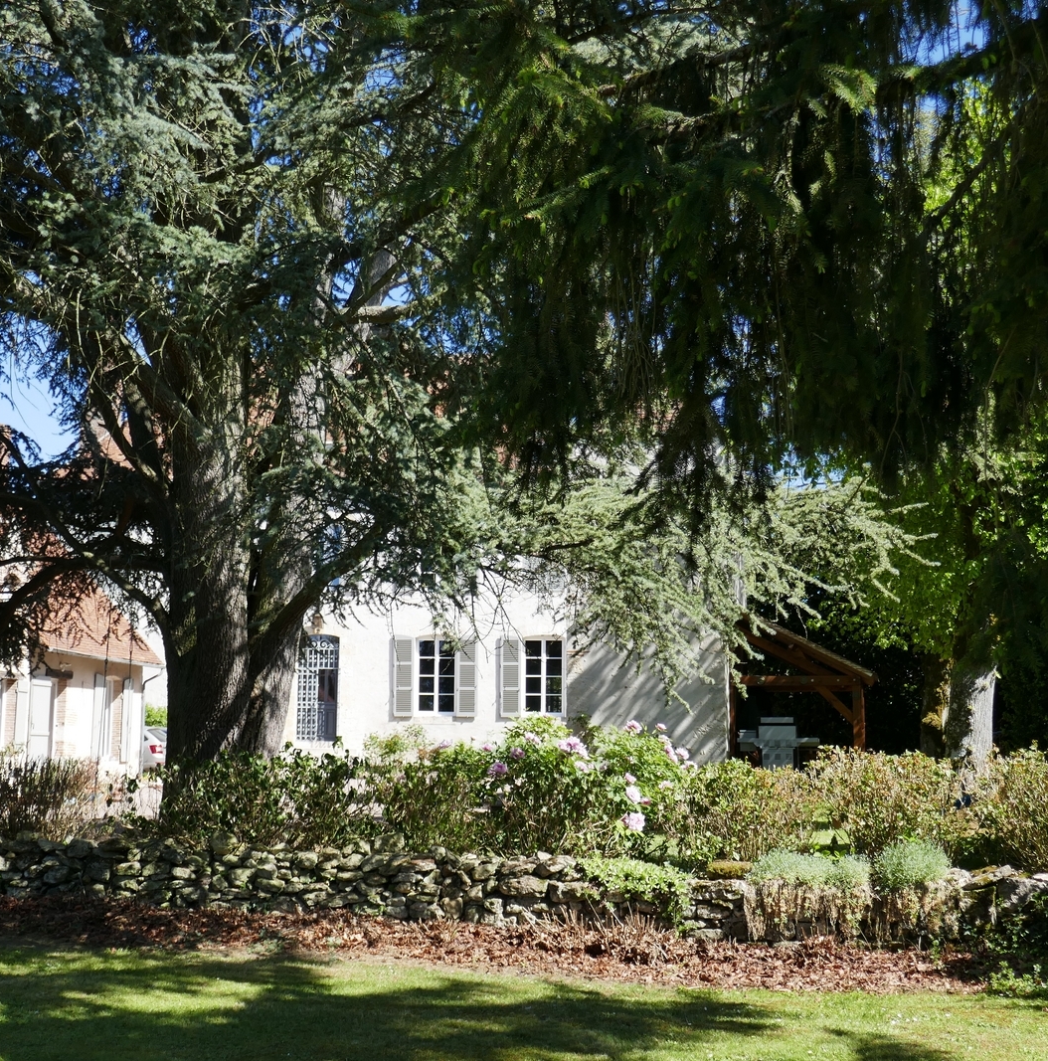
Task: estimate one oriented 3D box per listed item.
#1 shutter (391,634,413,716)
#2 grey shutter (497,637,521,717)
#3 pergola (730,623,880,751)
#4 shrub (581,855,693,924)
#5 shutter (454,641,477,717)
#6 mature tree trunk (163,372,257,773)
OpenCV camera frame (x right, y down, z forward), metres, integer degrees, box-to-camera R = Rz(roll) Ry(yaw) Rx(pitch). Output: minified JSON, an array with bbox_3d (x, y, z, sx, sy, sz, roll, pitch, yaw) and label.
[{"bbox_3d":[-3.131,3.786,40.120,0.513,2.059,0.060,0,-8,5],"label":"shutter"},{"bbox_3d":[-0.352,3.769,39.879,0.513,2.059,0.060,0,-8,5],"label":"grey shutter"},{"bbox_3d":[5.110,3.375,28.865,2.556,3.207,3.500,0,-8,6],"label":"pergola"},{"bbox_3d":[0.933,2.968,12.900,0.950,0.560,0.550,-1,-8,12],"label":"shrub"},{"bbox_3d":[-1.472,3.775,39.976,0.514,2.058,0.060,0,-8,5],"label":"shutter"},{"bbox_3d":[-3.669,0.663,18.317,1.080,5.475,1.080,2,-8,-11],"label":"mature tree trunk"}]

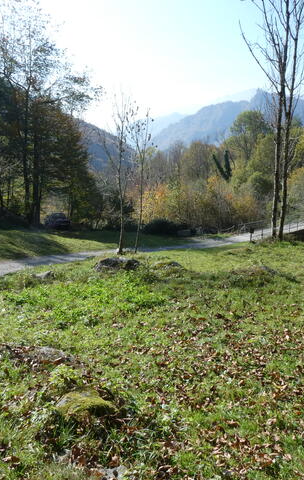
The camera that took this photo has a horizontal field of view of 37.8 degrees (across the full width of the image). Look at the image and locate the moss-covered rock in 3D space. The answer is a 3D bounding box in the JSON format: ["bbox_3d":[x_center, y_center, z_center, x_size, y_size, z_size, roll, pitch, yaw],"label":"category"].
[{"bbox_3d":[-0.478,1.175,3.200,0.420,0.150,0.290,-1,6,-6],"label":"moss-covered rock"}]

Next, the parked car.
[{"bbox_3d":[-8.500,-1.670,40.000,1.750,1.500,4.100,-2,6,-22],"label":"parked car"}]

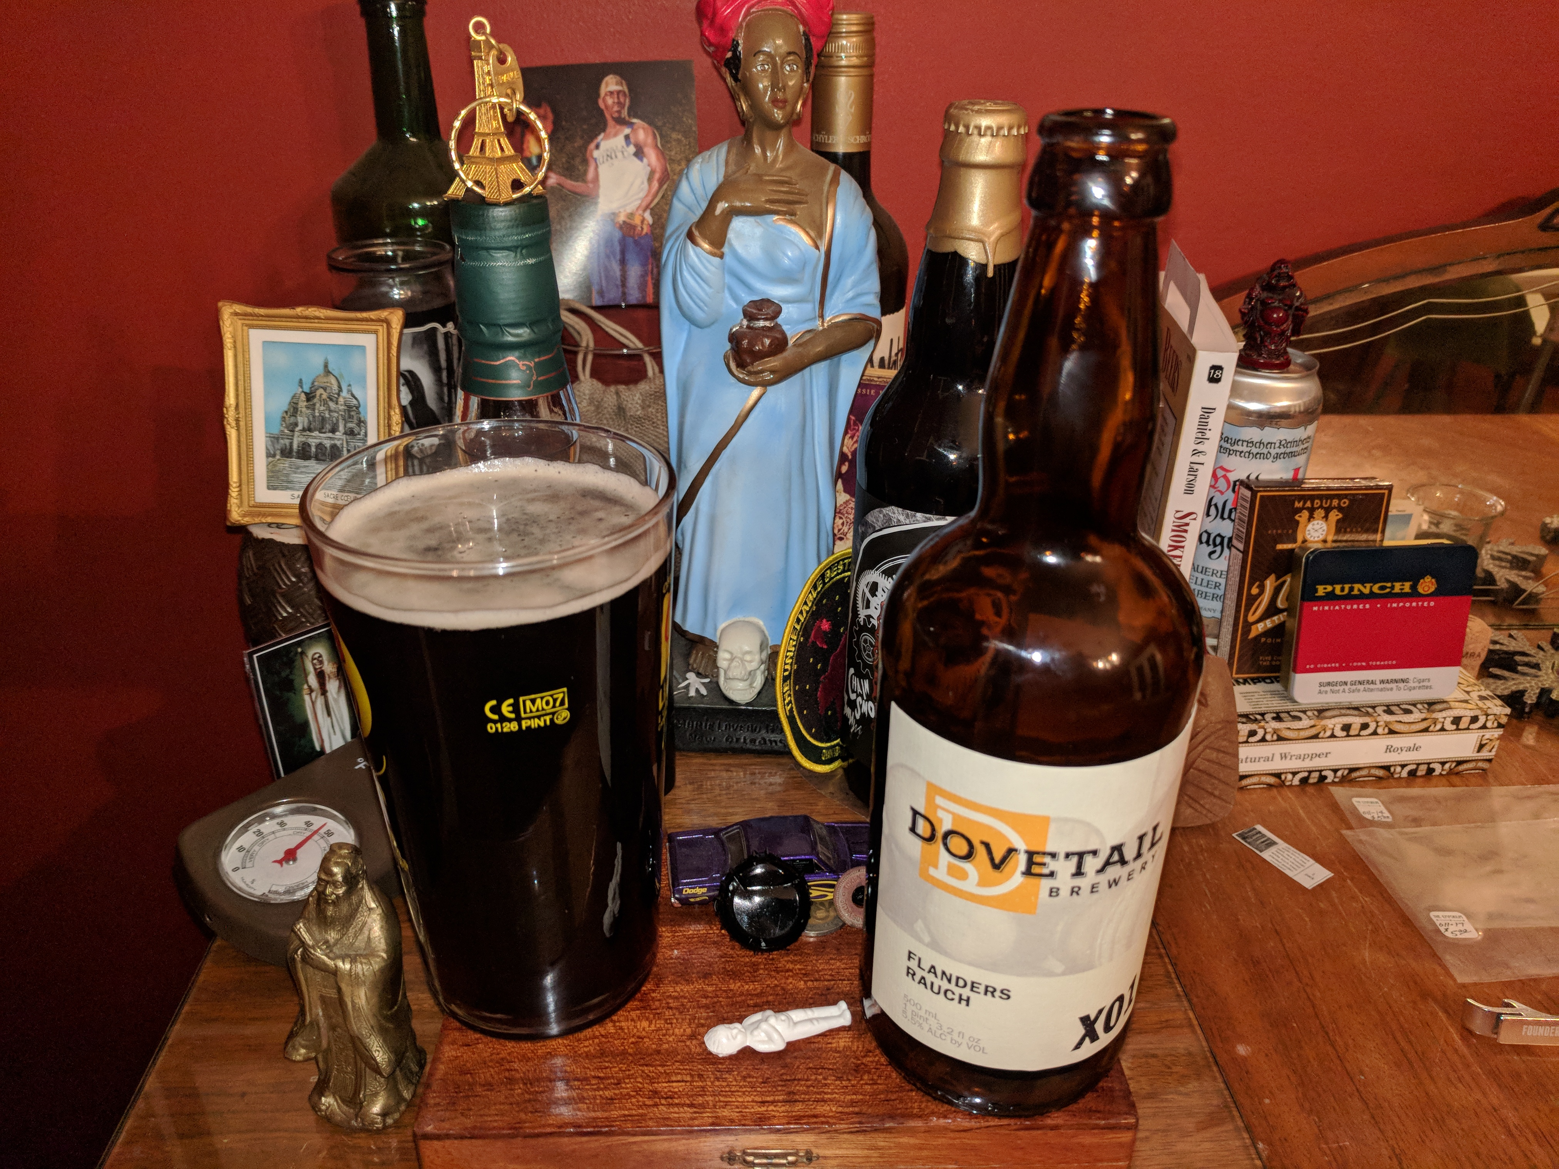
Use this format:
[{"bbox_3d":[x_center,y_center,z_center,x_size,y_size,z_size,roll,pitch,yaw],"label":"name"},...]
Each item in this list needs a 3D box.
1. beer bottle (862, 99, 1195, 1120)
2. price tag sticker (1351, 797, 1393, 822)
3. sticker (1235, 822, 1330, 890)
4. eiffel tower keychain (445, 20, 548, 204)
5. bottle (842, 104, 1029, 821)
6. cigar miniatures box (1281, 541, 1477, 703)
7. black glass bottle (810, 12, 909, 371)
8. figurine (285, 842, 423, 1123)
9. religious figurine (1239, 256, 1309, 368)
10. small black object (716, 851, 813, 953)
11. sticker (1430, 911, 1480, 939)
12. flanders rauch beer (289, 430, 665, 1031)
[{"bbox_3d":[0.062,0.016,0.279,0.074,0.239,0.074,7,28,13],"label":"beer bottle"},{"bbox_3d":[0.278,0.106,0.549,0.014,0.001,0.017,3,28,5],"label":"price tag sticker"},{"bbox_3d":[0.224,0.120,0.520,0.017,0.001,0.040,-16,32,-29],"label":"sticker"},{"bbox_3d":[-0.090,-0.149,0.365,0.035,0.051,0.032,-5,28,-12],"label":"eiffel tower keychain"},{"bbox_3d":[0.070,-0.040,0.471,0.077,0.287,0.077,5,28,8],"label":"bottle"},{"bbox_3d":[0.291,0.018,0.571,0.085,0.077,0.015,-2,15,-5],"label":"cigar miniatures box"},{"bbox_3d":[0.027,-0.122,0.602,0.074,0.304,0.074,2,27,2],"label":"black glass bottle"},{"bbox_3d":[-0.132,0.123,0.360,0.041,0.098,0.035,6,28,10],"label":"figurine"},{"bbox_3d":[0.262,-0.143,0.614,0.037,0.054,0.030,7,28,12],"label":"religious figurine"},{"bbox_3d":[-0.004,0.097,0.357,0.030,0.030,0.007,-1,-14,-4],"label":"small black object"},{"bbox_3d":[0.278,0.140,0.482,0.014,0.001,0.015,2,27,2],"label":"sticker"},{"bbox_3d":[-0.069,0.044,0.314,0.087,0.154,0.087,-6,28,-13],"label":"flanders rauch beer"}]

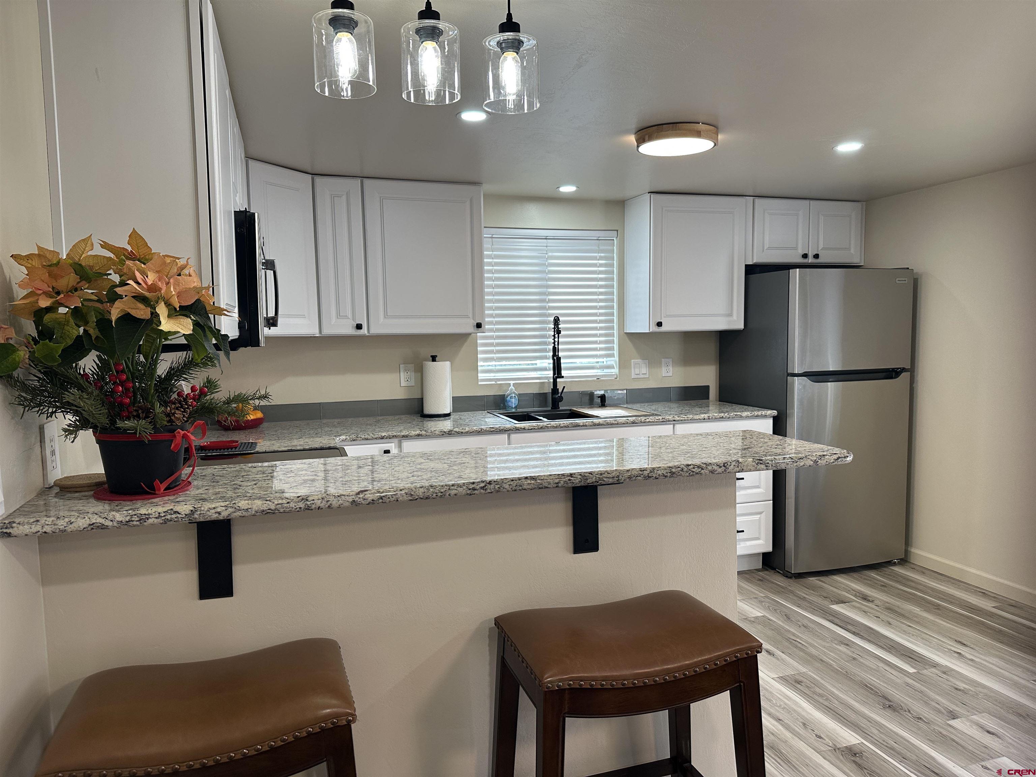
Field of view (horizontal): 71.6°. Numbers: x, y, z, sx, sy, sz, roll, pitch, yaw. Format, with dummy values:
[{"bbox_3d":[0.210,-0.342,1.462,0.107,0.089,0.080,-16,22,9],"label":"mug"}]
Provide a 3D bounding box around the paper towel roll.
[{"bbox_3d":[-0.437,-0.011,3.868,0.161,0.329,0.161,-1,5,0],"label":"paper towel roll"}]

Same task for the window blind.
[{"bbox_3d":[0.184,-0.478,4.173,0.870,0.877,0.060,-2,5,-18],"label":"window blind"}]

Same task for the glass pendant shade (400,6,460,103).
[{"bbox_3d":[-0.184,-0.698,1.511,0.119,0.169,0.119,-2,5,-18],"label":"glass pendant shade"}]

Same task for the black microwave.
[{"bbox_3d":[-1.044,-0.340,2.412,0.422,0.404,0.757,-2,5,-18],"label":"black microwave"}]

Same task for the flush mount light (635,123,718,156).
[{"bbox_3d":[0.617,-0.961,2.793,0.313,0.053,0.313,-1,5,0],"label":"flush mount light"}]

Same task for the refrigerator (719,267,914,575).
[{"bbox_3d":[1.754,0.161,4.324,0.775,1.692,0.743,-2,5,-18],"label":"refrigerator"}]

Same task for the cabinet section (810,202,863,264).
[{"bbox_3d":[1.877,-0.945,4.479,0.410,0.381,0.325,-2,5,-17],"label":"cabinet section"}]

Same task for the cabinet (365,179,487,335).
[{"bbox_3d":[-0.510,-0.666,3.764,0.609,0.765,0.323,-2,5,-18],"label":"cabinet"}]

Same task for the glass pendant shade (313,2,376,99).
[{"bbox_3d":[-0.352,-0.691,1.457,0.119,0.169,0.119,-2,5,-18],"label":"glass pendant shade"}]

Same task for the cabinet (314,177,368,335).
[{"bbox_3d":[-0.906,-0.650,3.628,0.228,0.764,0.322,-2,5,-18],"label":"cabinet"}]

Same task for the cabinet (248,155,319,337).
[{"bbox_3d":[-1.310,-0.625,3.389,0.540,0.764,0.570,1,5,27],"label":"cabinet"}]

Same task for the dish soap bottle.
[{"bbox_3d":[-0.034,0.050,4.085,0.080,0.161,0.050,-2,5,-9],"label":"dish soap bottle"}]

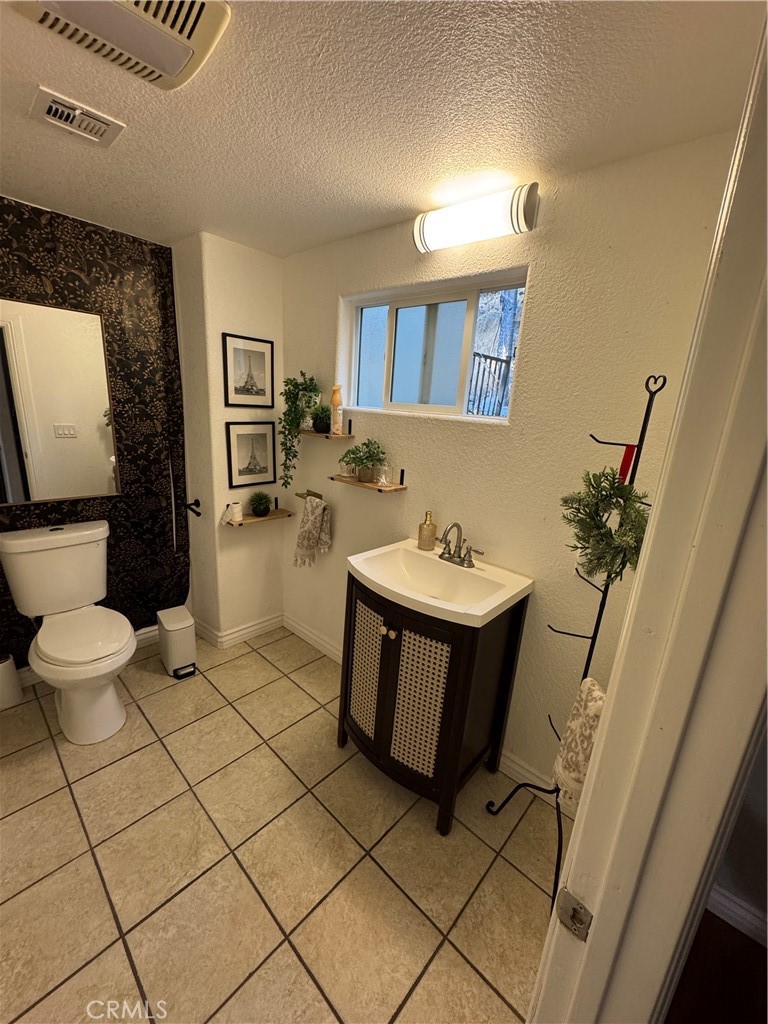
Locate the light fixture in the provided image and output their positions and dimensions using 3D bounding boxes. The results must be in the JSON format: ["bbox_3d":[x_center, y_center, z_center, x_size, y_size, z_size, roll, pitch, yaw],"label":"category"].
[{"bbox_3d":[0.305,-1.043,1.487,0.457,0.127,0.100,16,20,39],"label":"light fixture"}]

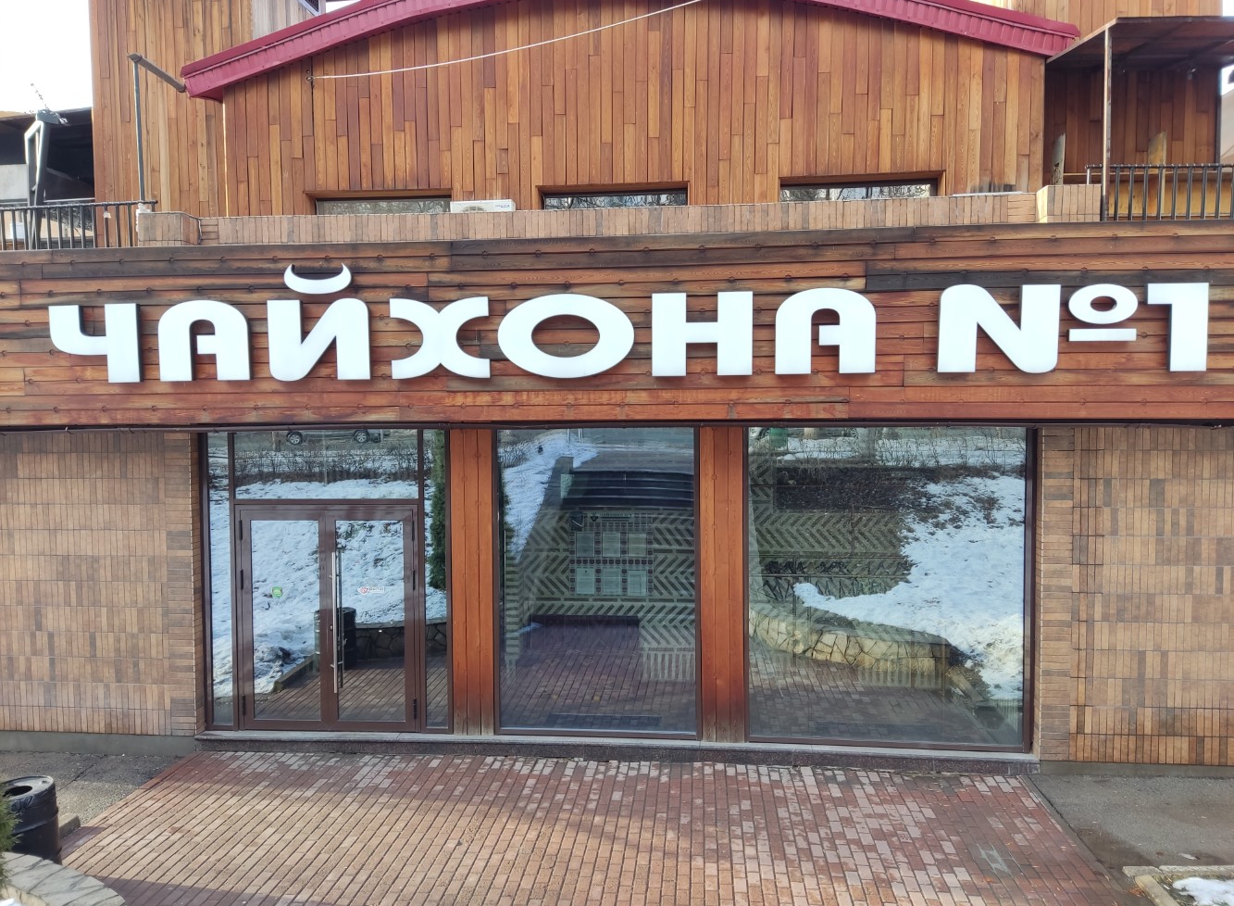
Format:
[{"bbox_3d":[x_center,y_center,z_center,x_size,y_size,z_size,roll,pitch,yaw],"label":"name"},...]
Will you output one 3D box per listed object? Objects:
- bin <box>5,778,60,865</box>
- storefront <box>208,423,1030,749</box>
[{"bbox_3d":[-4.378,2.805,6.422,0.565,0.780,0.565,0,2,5],"label":"bin"},{"bbox_3d":[-0.152,1.290,8.893,8.289,3.196,0.200,0,2,5],"label":"storefront"}]

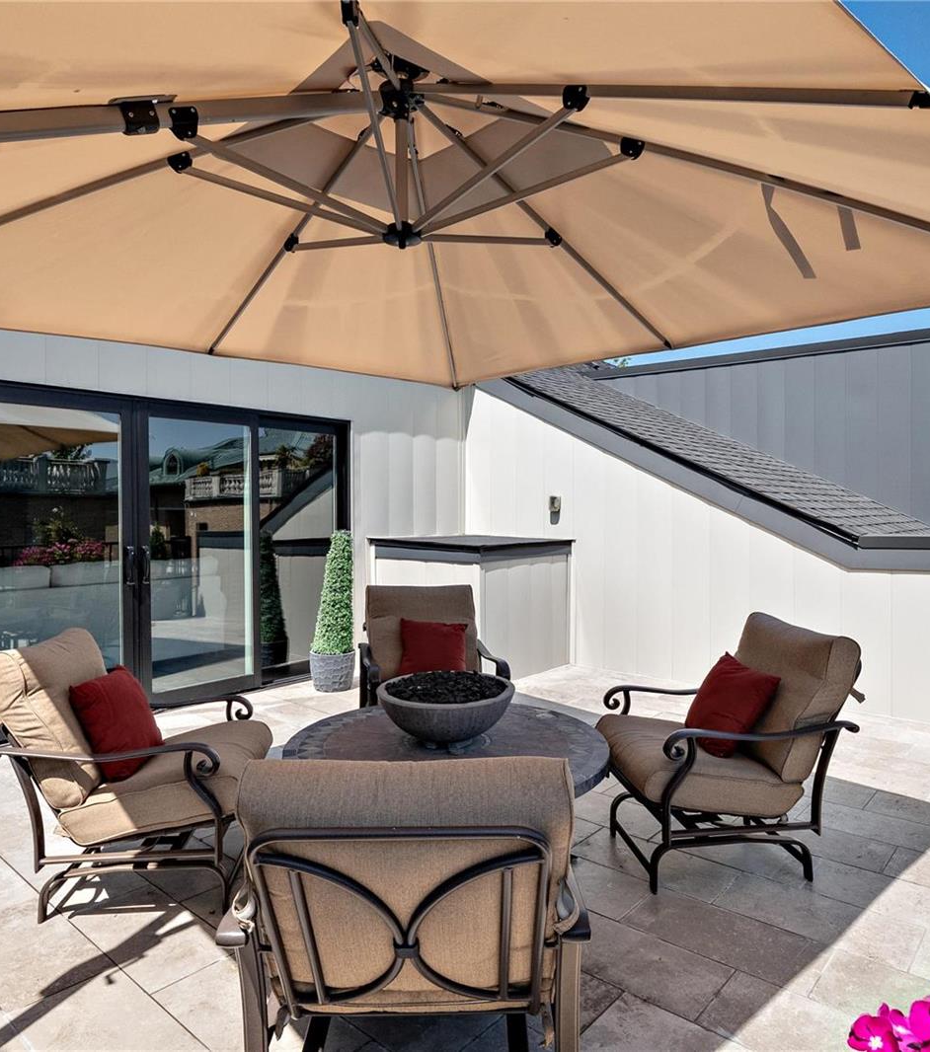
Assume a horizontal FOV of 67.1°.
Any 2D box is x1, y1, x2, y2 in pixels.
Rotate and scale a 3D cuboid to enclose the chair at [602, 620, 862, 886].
[{"bbox_3d":[0.998,0.834,2.760,0.870,0.920,0.700,0,1,-7],"label":"chair"}]

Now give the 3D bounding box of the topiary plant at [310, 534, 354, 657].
[{"bbox_3d":[-1.044,0.520,5.550,0.335,0.980,0.335,0,1,0],"label":"topiary plant"}]

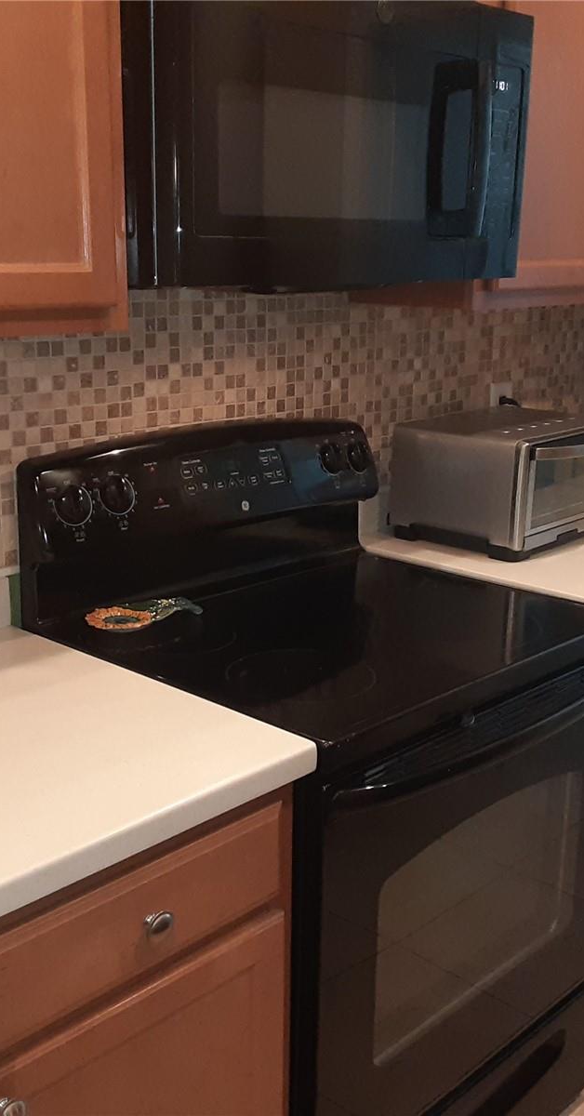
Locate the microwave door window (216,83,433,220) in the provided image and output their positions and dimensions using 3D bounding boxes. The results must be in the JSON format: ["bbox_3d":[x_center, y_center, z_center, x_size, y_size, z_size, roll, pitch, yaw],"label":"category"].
[{"bbox_3d":[0.052,-0.543,1.579,0.018,0.160,0.414,14,20,43],"label":"microwave door window"}]

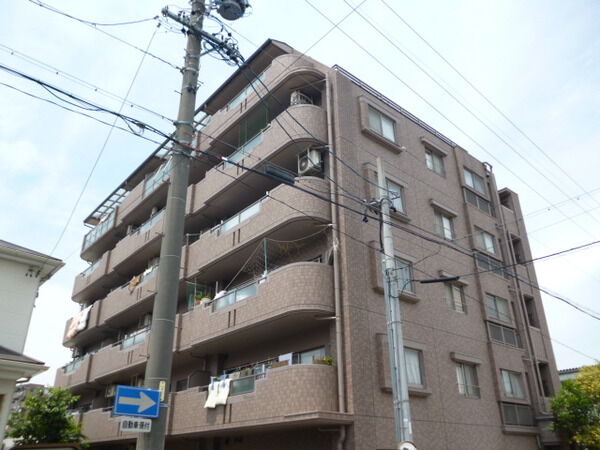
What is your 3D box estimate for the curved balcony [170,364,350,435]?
[{"bbox_3d":[-1.631,5.527,14.828,1.300,1.420,7.650,20,-33,-35],"label":"curved balcony"}]

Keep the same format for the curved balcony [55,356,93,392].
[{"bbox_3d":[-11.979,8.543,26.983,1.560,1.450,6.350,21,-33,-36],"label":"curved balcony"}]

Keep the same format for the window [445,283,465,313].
[{"bbox_3d":[5.487,2.601,17.242,1.140,1.040,0.150,21,-33,-36],"label":"window"}]

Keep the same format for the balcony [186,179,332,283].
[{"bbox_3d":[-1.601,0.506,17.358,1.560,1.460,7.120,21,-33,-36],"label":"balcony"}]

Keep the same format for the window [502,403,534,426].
[{"bbox_3d":[7.559,6.541,16.771,1.900,0.680,0.140,20,-33,-35],"label":"window"}]

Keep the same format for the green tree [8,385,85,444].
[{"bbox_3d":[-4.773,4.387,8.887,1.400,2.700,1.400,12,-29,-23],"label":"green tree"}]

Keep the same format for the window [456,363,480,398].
[{"bbox_3d":[5.498,5.127,15.966,1.200,1.040,0.150,21,-33,-36],"label":"window"}]

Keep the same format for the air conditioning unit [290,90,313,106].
[{"bbox_3d":[0.022,-4.521,17.580,0.300,0.580,0.770,20,-33,-35],"label":"air conditioning unit"}]

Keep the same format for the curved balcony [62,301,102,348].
[{"bbox_3d":[-12.318,6.114,28.838,1.420,1.370,6.100,20,-33,-35],"label":"curved balcony"}]

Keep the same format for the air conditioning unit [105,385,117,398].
[{"bbox_3d":[-8.768,7.774,22.696,0.300,0.580,0.750,20,-33,-35],"label":"air conditioning unit"}]

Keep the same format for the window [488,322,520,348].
[{"bbox_3d":[7.796,4.281,18.593,2.050,0.700,0.150,21,-33,-36],"label":"window"}]

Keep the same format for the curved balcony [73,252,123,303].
[{"bbox_3d":[-12.127,3.459,29.902,1.420,1.370,6.300,20,-33,-35],"label":"curved balcony"}]

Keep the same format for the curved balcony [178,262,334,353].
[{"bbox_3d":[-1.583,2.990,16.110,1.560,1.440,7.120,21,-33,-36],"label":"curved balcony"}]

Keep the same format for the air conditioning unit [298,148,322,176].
[{"bbox_3d":[0.296,-2.047,16.270,0.340,0.620,0.660,21,-33,-36],"label":"air conditioning unit"}]

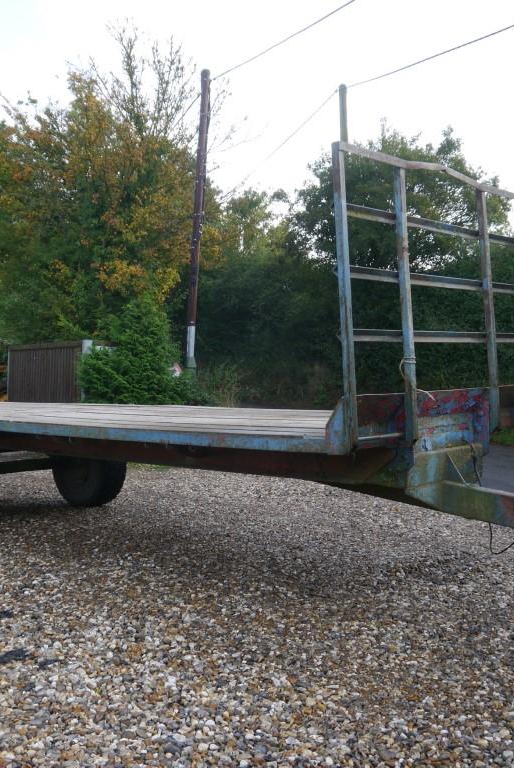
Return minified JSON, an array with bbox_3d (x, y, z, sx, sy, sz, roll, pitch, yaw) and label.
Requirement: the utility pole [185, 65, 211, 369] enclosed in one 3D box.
[{"bbox_3d":[-1.466,-3.300,20.000,0.250,8.600,0.250,3,0,0],"label":"utility pole"}]

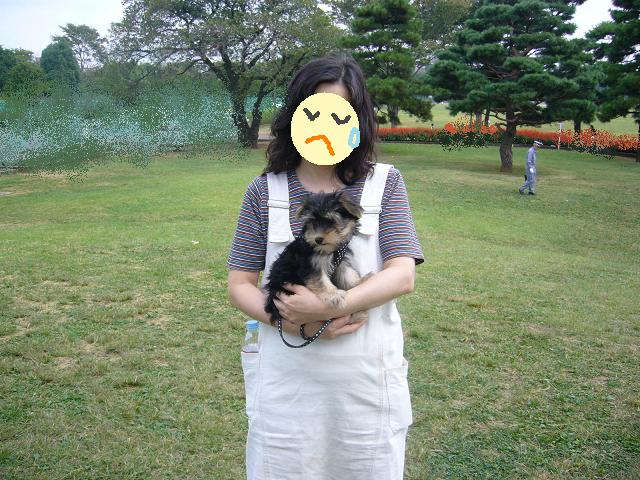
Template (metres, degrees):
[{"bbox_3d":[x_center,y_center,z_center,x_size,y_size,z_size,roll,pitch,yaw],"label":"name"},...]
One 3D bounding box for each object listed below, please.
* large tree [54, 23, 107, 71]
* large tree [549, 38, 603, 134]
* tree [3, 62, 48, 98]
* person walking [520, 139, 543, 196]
[{"bbox_3d":[-24.516,-17.091,66.240,5.700,9.970,5.500,0,8,0],"label":"large tree"},{"bbox_3d":[16.208,-9.606,41.050,3.900,6.390,3.900,0,8,0],"label":"large tree"},{"bbox_3d":[-21.403,-10.189,47.028,3.600,5.270,3.600,0,8,0],"label":"tree"},{"bbox_3d":[6.338,-2.159,19.390,0.660,1.610,0.520,1,8,10],"label":"person walking"}]

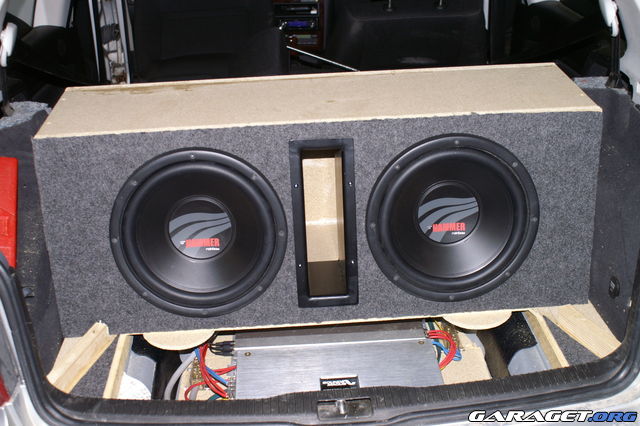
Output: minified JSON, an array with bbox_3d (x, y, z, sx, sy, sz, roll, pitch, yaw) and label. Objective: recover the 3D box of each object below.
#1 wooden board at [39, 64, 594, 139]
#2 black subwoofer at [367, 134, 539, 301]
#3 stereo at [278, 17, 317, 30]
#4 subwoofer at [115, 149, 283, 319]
[{"bbox_3d":[-0.003,-0.202,1.397,0.981,0.030,0.243,-3,30,-2],"label":"wooden board"},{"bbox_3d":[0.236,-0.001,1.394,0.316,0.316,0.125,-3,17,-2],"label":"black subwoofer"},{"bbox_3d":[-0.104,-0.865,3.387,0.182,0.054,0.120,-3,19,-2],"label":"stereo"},{"bbox_3d":[-0.216,0.025,1.375,0.316,0.316,0.125,-3,17,-2],"label":"subwoofer"}]

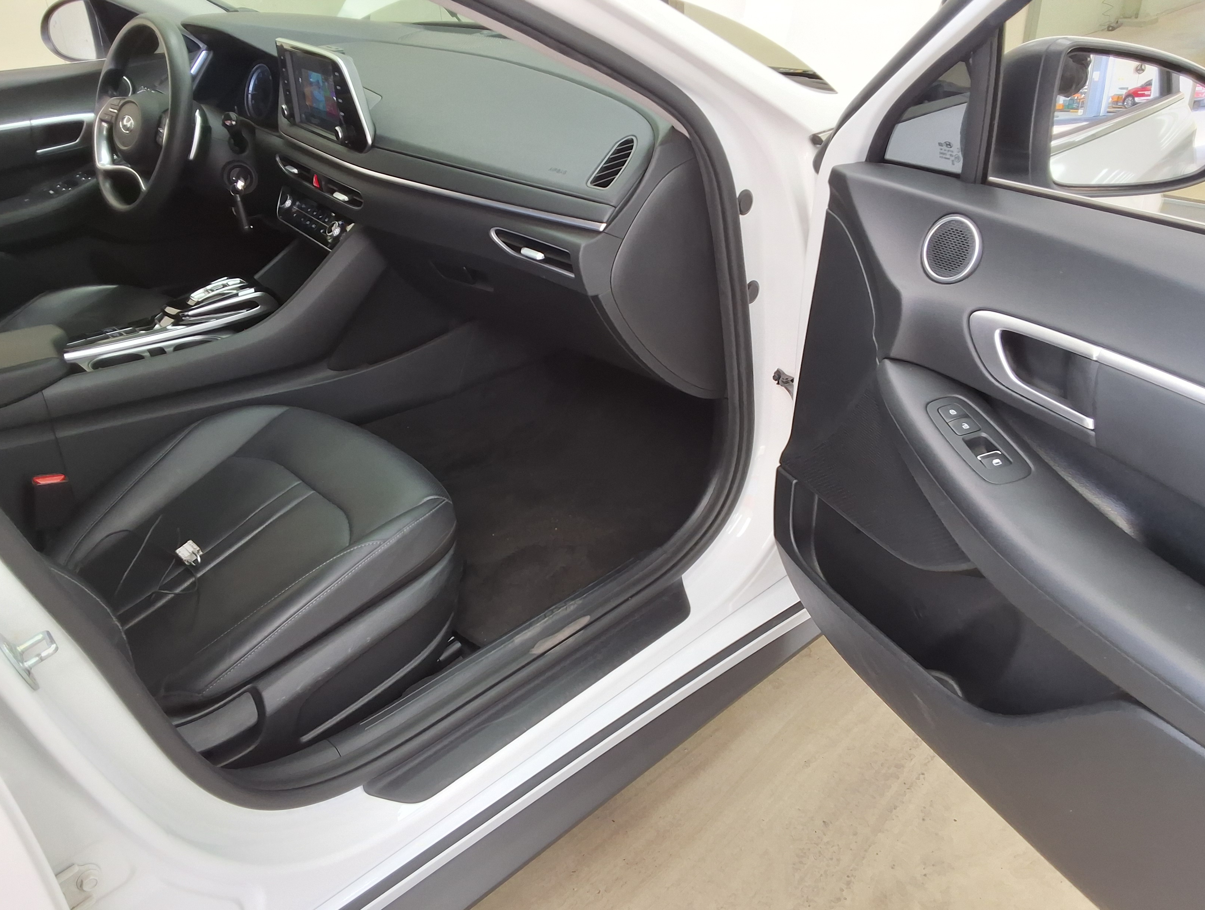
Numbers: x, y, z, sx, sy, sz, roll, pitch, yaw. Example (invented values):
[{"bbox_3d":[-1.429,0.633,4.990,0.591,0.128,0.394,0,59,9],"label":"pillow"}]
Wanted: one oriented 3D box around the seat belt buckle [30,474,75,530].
[{"bbox_3d":[-0.824,0.072,1.470,0.049,0.085,0.028,-7,27,-32],"label":"seat belt buckle"}]

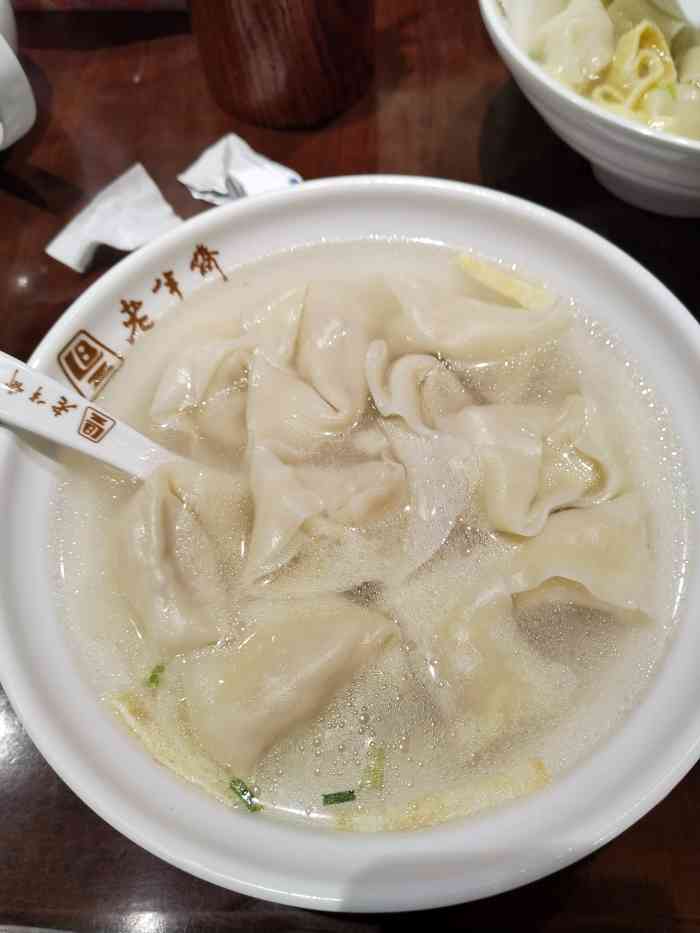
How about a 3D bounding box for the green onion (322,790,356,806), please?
[{"bbox_3d":[-0.003,0.085,0.180,0.009,0.002,0.003,-8,64,0],"label":"green onion"}]

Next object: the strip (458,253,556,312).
[{"bbox_3d":[0.056,-0.066,0.251,0.036,0.004,0.009,34,70,18],"label":"strip"}]

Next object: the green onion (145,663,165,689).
[{"bbox_3d":[-0.055,0.059,0.197,0.003,0.002,0.007,20,67,13],"label":"green onion"}]

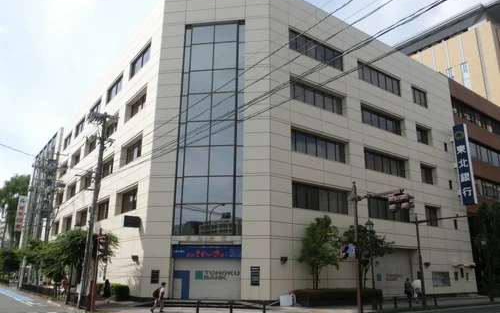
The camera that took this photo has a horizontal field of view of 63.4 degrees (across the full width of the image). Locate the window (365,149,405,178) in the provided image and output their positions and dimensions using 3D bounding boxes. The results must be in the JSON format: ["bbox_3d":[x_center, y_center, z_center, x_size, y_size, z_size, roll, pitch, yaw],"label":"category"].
[{"bbox_3d":[13.200,0.795,39.126,6.500,1.900,0.300,12,-20,-35],"label":"window"}]

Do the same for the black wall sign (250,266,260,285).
[{"bbox_3d":[0.389,8.218,27.674,0.620,1.250,0.080,-2,-16,8],"label":"black wall sign"}]

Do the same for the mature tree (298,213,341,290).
[{"bbox_3d":[4.478,6.616,26.392,2.600,5.324,2.400,1,-16,0],"label":"mature tree"}]

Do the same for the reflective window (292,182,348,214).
[{"bbox_3d":[5.252,3.145,29.874,6.163,1.917,0.200,12,-20,-34],"label":"reflective window"}]

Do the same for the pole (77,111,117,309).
[{"bbox_3d":[-9.927,3.057,26.180,2.100,12.681,1.000,2,-16,-6],"label":"pole"}]

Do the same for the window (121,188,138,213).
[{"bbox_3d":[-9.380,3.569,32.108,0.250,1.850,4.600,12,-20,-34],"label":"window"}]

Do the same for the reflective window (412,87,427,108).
[{"bbox_3d":[17.277,-5.966,41.292,2.600,1.950,0.200,12,-20,-34],"label":"reflective window"}]

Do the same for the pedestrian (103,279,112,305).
[{"bbox_3d":[-9.352,8.975,26.836,0.500,1.550,0.500,12,-20,-34],"label":"pedestrian"}]

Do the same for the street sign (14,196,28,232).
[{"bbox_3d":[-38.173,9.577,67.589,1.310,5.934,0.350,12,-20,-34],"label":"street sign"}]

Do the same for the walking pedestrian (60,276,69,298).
[{"bbox_3d":[-14.389,10.161,31.445,0.520,1.621,0.500,12,-20,-34],"label":"walking pedestrian"}]

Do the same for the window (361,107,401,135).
[{"bbox_3d":[11.954,-3.113,36.853,6.100,1.800,0.200,12,-20,-34],"label":"window"}]

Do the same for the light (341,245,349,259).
[{"bbox_3d":[5.400,5.486,23.109,0.380,0.820,0.320,12,-20,-34],"label":"light"}]

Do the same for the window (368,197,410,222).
[{"bbox_3d":[11.813,4.628,34.291,5.900,1.750,0.200,12,-20,-34],"label":"window"}]

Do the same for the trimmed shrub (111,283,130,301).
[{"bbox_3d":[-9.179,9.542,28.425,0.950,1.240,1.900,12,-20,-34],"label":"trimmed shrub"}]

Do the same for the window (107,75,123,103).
[{"bbox_3d":[-14.864,-7.315,44.693,0.300,1.850,5.200,12,-19,-33],"label":"window"}]

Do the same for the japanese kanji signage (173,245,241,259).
[{"bbox_3d":[-2.841,6.323,26.721,4.640,0.882,0.100,-2,-16,9],"label":"japanese kanji signage"}]

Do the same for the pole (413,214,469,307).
[{"bbox_3d":[12.582,6.650,26.380,0.300,6.165,3.900,12,-20,-34],"label":"pole"}]

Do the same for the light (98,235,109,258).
[{"bbox_3d":[-8.477,5.167,23.399,0.450,1.180,0.420,12,-20,-35],"label":"light"}]

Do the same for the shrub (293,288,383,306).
[{"bbox_3d":[6.139,9.442,27.207,7.250,0.970,1.400,12,-20,-34],"label":"shrub"}]

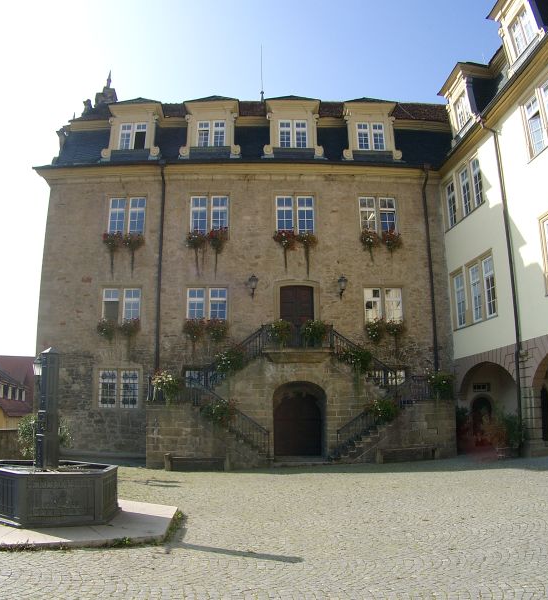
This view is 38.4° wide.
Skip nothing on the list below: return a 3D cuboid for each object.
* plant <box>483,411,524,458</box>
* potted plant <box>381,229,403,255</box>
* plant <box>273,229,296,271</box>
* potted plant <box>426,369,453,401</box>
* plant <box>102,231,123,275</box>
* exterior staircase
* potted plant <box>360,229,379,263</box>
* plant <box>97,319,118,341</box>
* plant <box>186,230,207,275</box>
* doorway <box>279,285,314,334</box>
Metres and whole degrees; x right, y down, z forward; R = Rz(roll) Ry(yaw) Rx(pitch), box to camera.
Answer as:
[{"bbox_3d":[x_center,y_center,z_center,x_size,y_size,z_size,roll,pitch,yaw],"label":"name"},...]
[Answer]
[{"bbox_3d":[7.557,4.392,25.873,1.400,1.620,1.300,0,-9,-2],"label":"plant"},{"bbox_3d":[4.802,-2.392,32.115,0.900,1.090,0.550,0,-9,-2],"label":"potted plant"},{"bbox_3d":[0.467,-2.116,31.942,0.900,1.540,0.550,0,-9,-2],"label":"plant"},{"bbox_3d":[6.027,3.112,28.446,1.020,1.040,0.700,0,-9,-2],"label":"potted plant"},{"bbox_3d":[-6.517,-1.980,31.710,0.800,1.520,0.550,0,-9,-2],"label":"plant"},{"bbox_3d":[0.814,3.502,29.747,11.200,5.100,2.800,0,-9,-2],"label":"exterior staircase"},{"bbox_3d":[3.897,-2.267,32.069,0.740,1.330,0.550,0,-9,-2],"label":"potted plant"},{"bbox_3d":[-6.657,1.191,31.232,0.790,0.920,0.550,0,-9,-2],"label":"plant"},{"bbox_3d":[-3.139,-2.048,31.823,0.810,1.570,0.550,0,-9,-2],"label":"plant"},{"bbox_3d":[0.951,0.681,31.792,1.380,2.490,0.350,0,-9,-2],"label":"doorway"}]

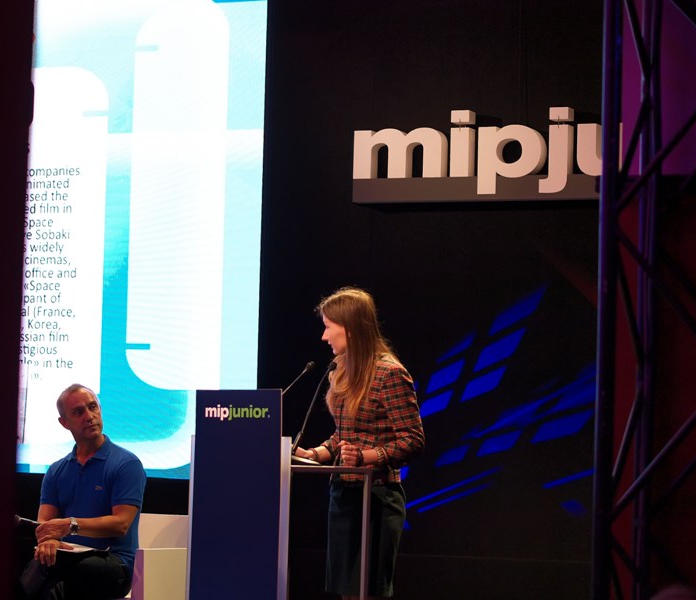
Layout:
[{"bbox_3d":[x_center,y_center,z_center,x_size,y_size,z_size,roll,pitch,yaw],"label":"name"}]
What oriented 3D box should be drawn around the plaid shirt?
[{"bbox_3d":[0.091,0.442,8.550,0.310,0.470,0.410,5,-5,-44],"label":"plaid shirt"}]

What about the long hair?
[{"bbox_3d":[0.031,0.190,8.530,0.290,0.470,0.250,2,-4,-7],"label":"long hair"}]

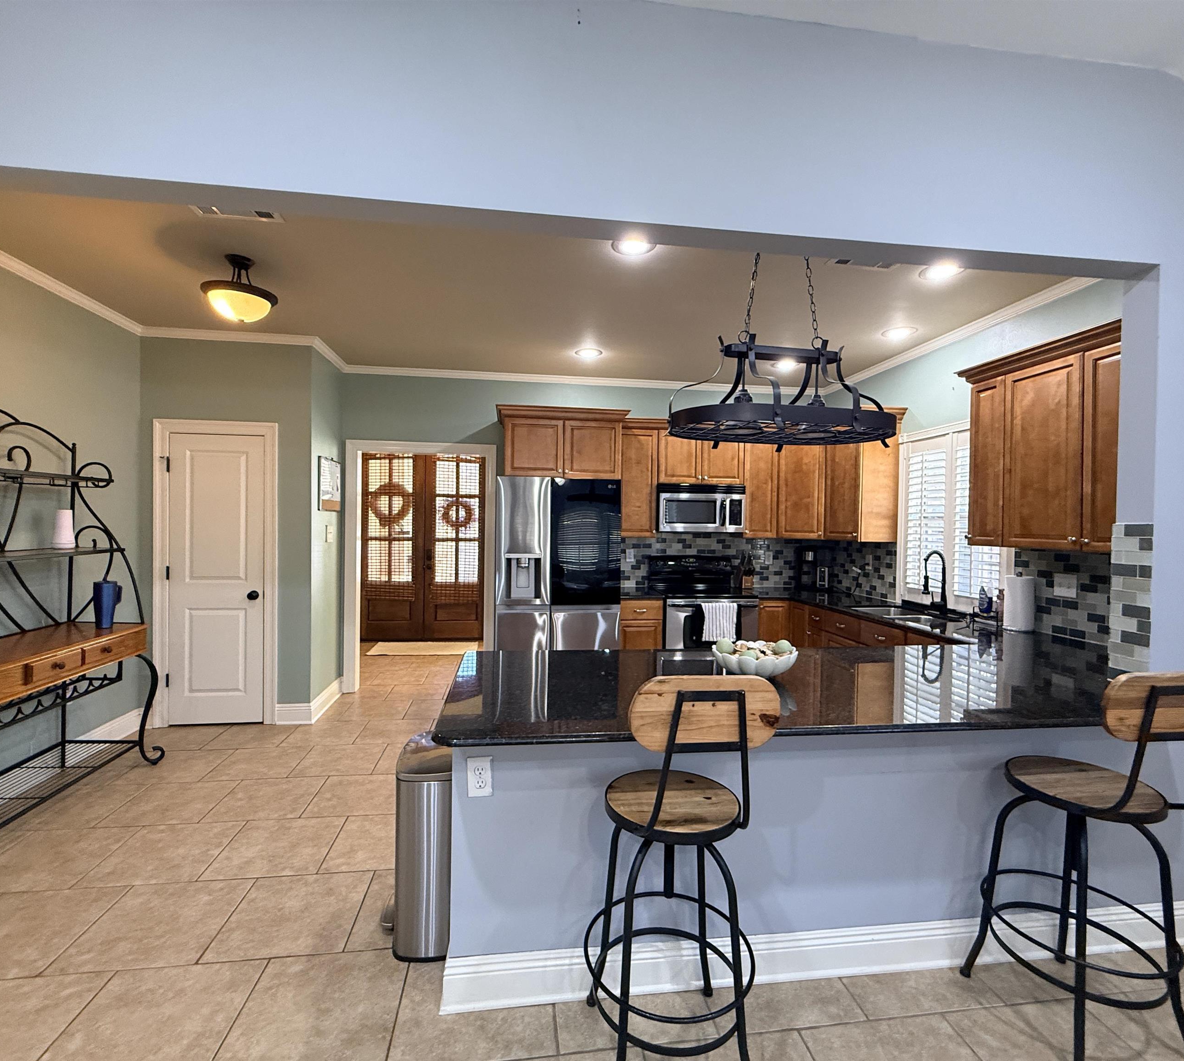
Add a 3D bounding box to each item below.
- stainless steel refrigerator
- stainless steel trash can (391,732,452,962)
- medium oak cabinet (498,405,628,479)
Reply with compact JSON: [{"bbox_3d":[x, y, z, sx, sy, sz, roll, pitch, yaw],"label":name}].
[{"bbox_3d":[-0.284,0.506,4.566,0.912,1.785,0.830,1,0,-8],"label":"stainless steel refrigerator"},{"bbox_3d":[-0.585,1.098,2.104,0.275,0.700,0.390,1,1,-8],"label":"stainless steel trash can"},{"bbox_3d":[-0.250,-0.671,4.652,1.002,0.522,0.640,1,1,-8],"label":"medium oak cabinet"}]

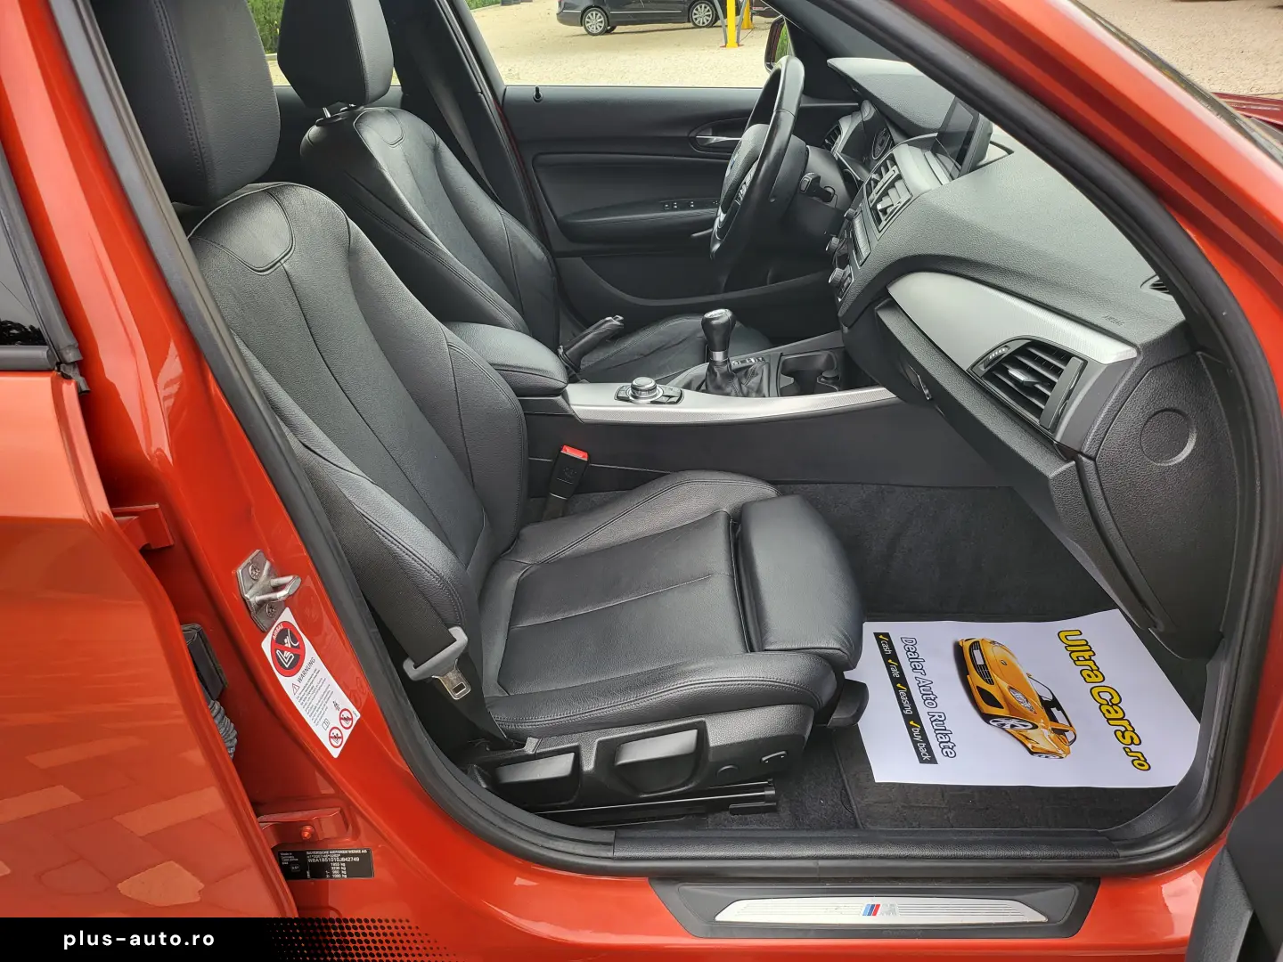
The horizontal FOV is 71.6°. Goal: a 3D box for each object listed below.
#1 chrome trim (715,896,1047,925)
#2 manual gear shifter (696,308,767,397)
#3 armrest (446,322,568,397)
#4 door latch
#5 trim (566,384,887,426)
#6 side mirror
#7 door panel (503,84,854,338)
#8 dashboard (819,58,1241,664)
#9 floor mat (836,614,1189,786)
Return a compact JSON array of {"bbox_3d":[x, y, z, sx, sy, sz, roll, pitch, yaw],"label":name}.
[{"bbox_3d":[0.229,0.419,0.868,0.322,0.010,0.033,0,31,0],"label":"chrome trim"},{"bbox_3d":[0.137,-0.200,1.364,0.110,0.135,0.095,0,31,0],"label":"manual gear shifter"},{"bbox_3d":[-0.253,-0.199,1.361,0.290,0.080,0.160,0,31,0],"label":"armrest"},{"bbox_3d":[-0.268,0.081,0.658,0.037,0.065,0.040,14,34,22],"label":"door latch"},{"bbox_3d":[0.129,-0.119,1.318,0.485,0.054,0.085,0,31,0],"label":"trim"},{"bbox_3d":[0.342,-0.955,1.946,0.120,0.128,0.200,-5,32,-8],"label":"side mirror"},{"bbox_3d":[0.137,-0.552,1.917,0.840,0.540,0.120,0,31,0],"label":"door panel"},{"bbox_3d":[0.543,-0.333,1.287,0.540,0.420,1.400,0,31,0],"label":"dashboard"},{"bbox_3d":[0.514,0.291,1.256,0.430,0.022,0.315,-3,31,2],"label":"floor mat"}]

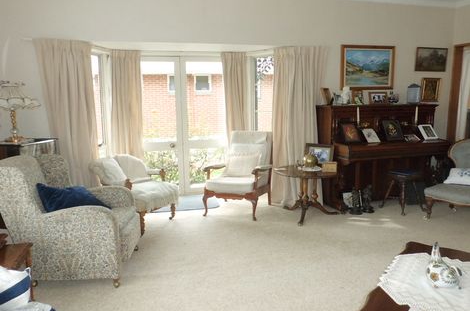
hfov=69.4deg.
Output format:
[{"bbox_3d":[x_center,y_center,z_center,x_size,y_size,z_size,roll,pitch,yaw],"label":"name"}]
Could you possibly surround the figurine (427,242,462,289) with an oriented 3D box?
[{"bbox_3d":[0.968,0.486,1.561,0.172,0.195,0.113,-5,9,-25],"label":"figurine"}]

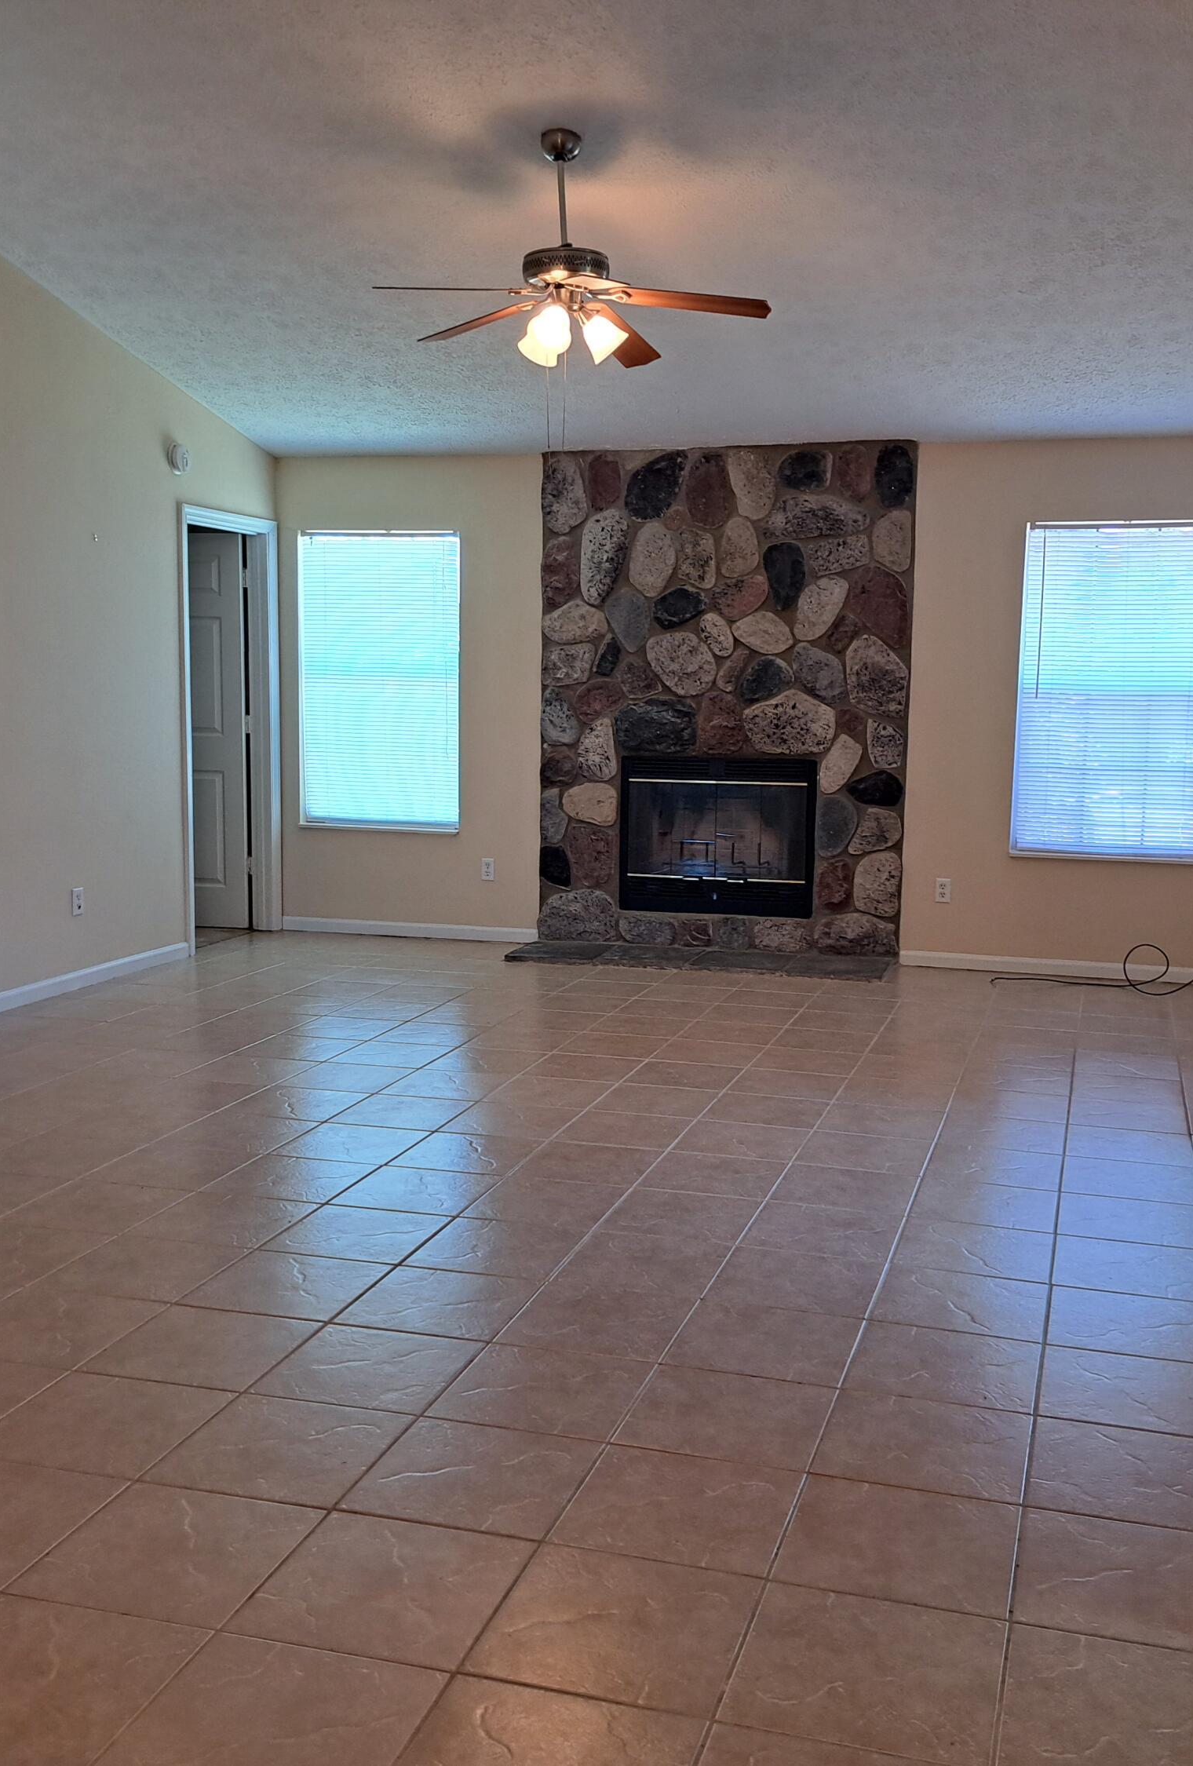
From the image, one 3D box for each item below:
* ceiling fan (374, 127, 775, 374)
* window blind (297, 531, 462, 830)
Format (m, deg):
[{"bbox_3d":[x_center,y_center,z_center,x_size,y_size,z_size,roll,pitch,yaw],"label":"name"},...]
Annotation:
[{"bbox_3d":[-0.076,-2.016,5.216,1.280,0.740,1.270,3,7,17],"label":"ceiling fan"},{"bbox_3d":[-1.115,-1.024,8.366,0.880,1.500,0.050,3,7,17],"label":"window blind"}]

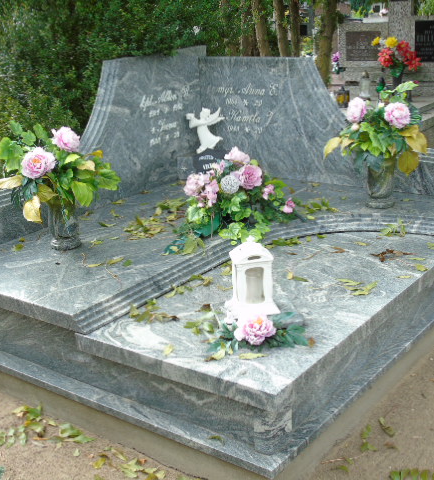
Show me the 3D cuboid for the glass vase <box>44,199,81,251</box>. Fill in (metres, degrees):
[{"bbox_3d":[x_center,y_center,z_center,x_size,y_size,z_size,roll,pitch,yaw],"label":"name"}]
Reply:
[{"bbox_3d":[-0.702,-0.088,3.375,0.150,0.245,0.150,-5,18,-7],"label":"glass vase"}]

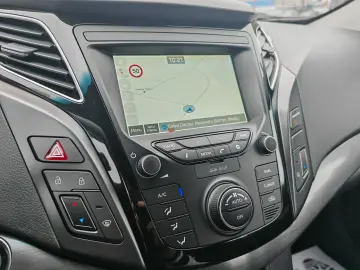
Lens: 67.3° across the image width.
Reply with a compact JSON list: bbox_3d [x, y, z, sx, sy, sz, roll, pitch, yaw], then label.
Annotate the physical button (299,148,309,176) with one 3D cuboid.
[{"bbox_3d":[0.156,0.036,0.342,0.015,0.035,0.006,17,-25,-37],"label":"physical button"}]

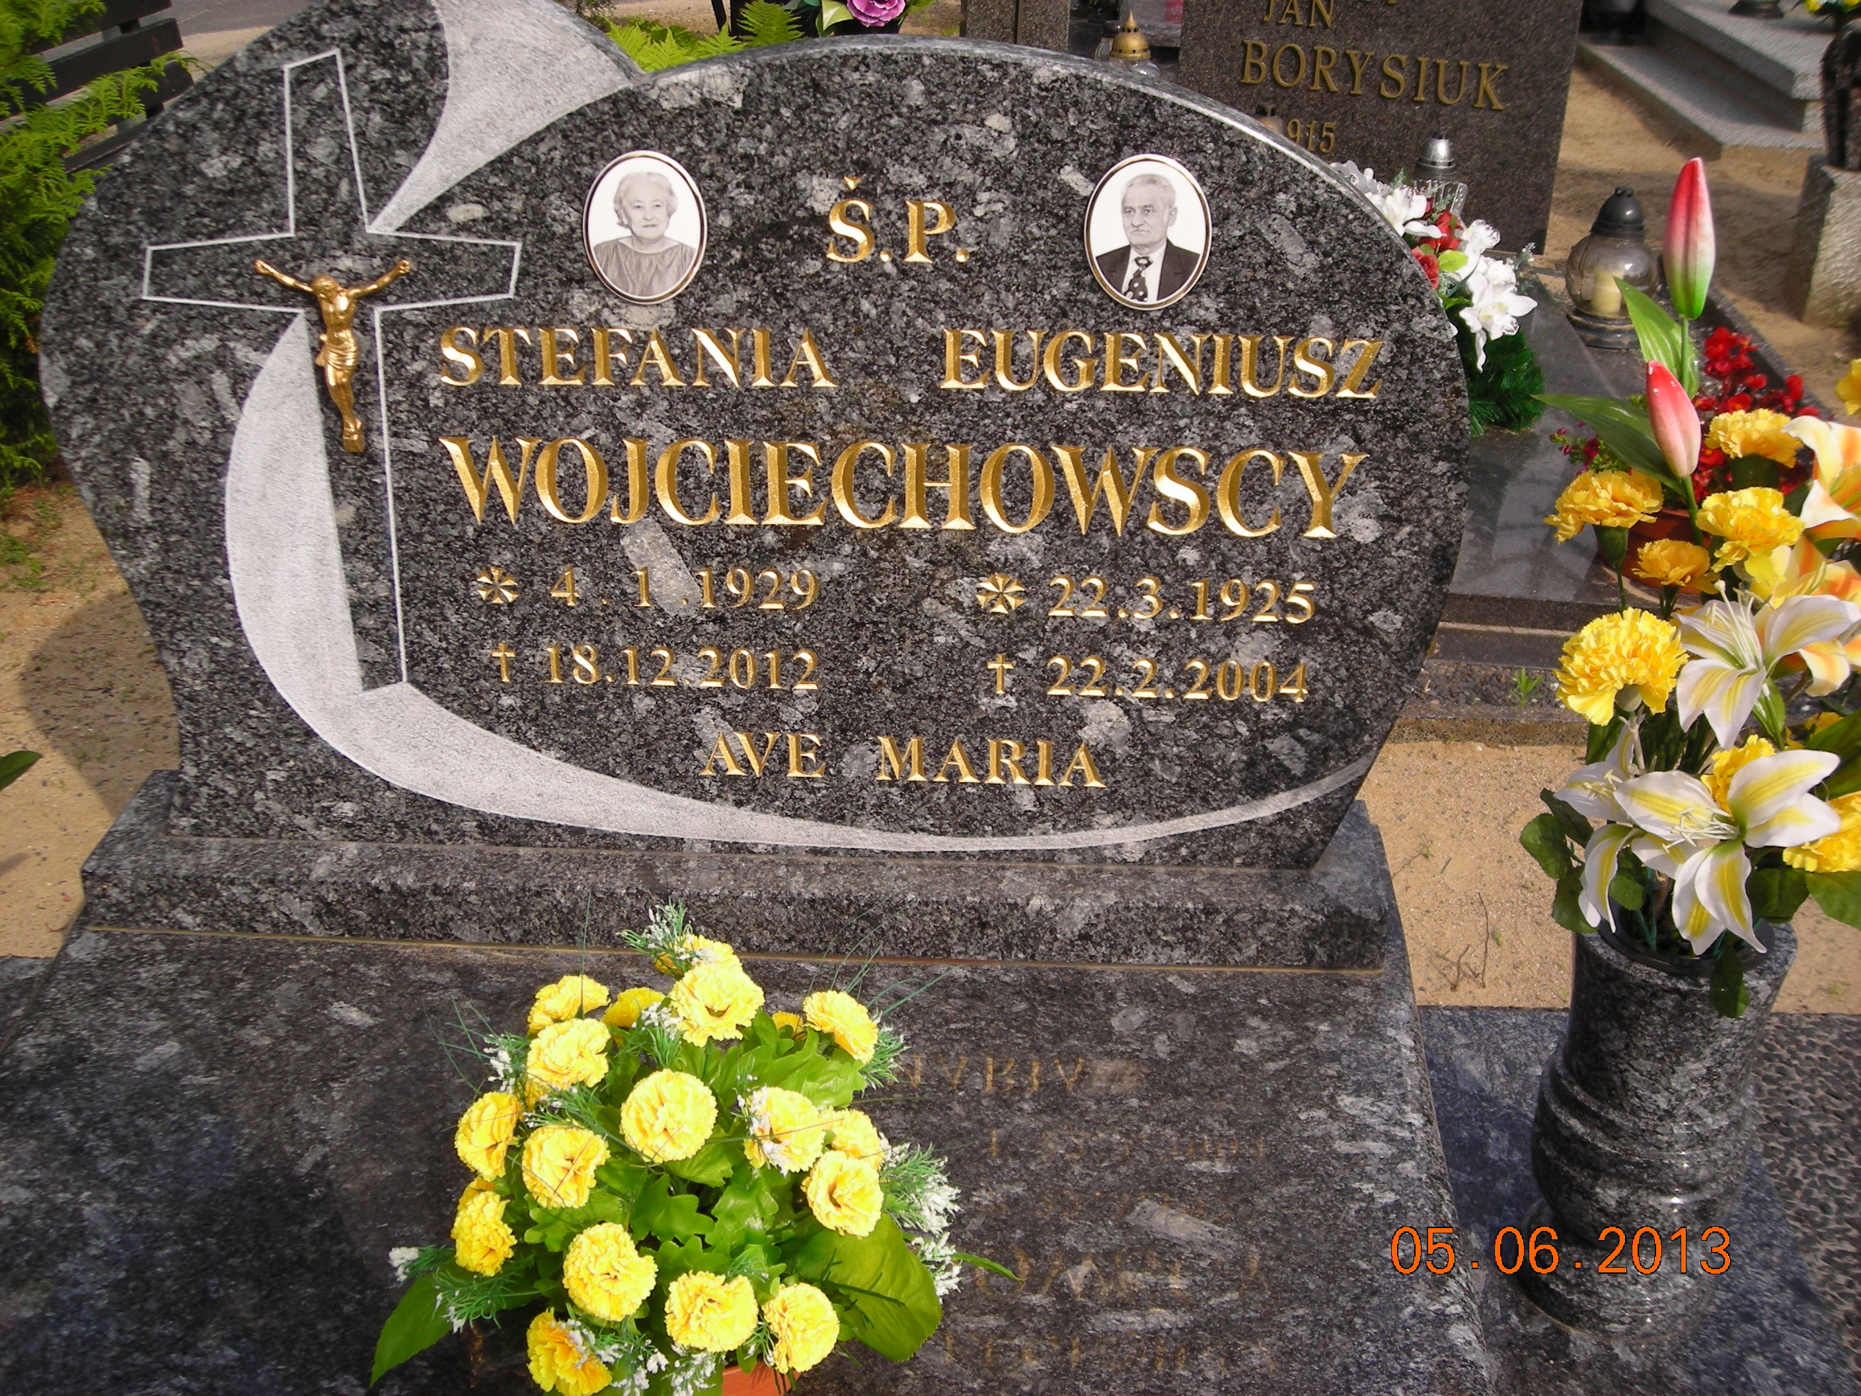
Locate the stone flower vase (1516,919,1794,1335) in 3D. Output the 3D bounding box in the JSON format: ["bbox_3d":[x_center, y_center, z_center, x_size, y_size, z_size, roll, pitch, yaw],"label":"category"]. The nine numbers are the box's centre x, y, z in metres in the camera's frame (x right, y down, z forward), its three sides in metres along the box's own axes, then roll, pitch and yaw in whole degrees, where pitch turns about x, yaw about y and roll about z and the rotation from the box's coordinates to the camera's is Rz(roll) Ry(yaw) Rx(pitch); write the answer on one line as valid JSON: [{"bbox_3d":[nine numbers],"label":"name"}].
[{"bbox_3d":[0.482,0.277,1.371,0.139,0.280,0.139,1,26,3],"label":"stone flower vase"}]

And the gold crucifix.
[{"bbox_3d":[-0.391,-0.222,1.349,0.103,0.126,0.026,1,25,3],"label":"gold crucifix"}]

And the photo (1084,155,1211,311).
[{"bbox_3d":[0.138,-0.292,1.290,0.080,0.100,0.011,1,25,3],"label":"photo"}]

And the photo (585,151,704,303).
[{"bbox_3d":[-0.183,-0.299,1.308,0.080,0.100,0.011,1,25,3],"label":"photo"}]

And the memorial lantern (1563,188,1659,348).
[{"bbox_3d":[1.118,-0.705,3.340,0.150,0.243,0.150,1,26,3],"label":"memorial lantern"}]

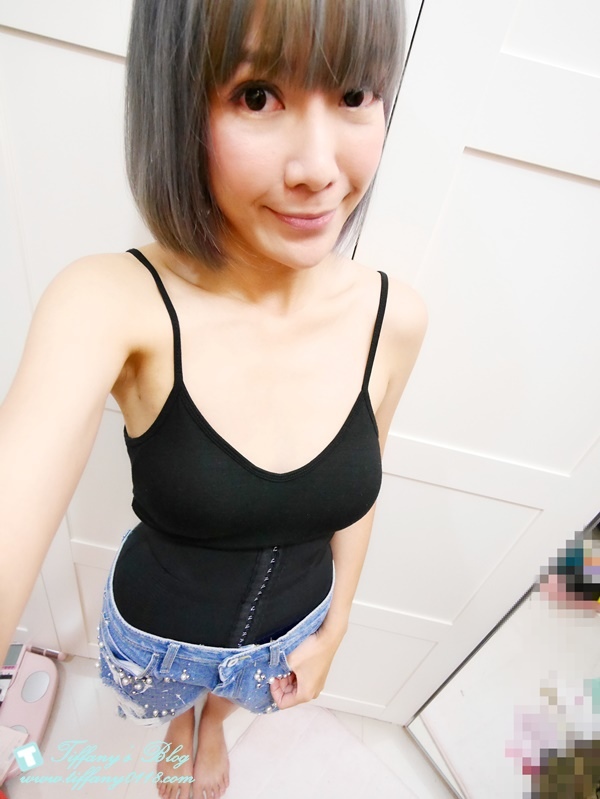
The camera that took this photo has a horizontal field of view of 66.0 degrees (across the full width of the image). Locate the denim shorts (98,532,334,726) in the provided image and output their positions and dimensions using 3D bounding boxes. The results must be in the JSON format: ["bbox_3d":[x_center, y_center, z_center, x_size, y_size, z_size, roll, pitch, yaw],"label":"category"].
[{"bbox_3d":[-0.124,0.321,0.728,0.330,0.280,0.250,9,37,-7],"label":"denim shorts"}]

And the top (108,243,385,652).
[{"bbox_3d":[-0.052,0.080,0.547,0.300,0.460,0.240,5,38,-12],"label":"top"}]

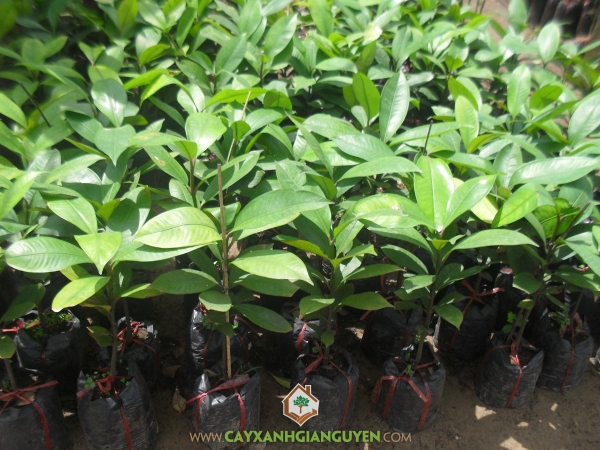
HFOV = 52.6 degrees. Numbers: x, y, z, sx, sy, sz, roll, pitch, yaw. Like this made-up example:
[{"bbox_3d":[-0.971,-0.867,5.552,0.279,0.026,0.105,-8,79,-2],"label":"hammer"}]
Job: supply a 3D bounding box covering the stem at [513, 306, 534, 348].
[{"bbox_3d":[0.539,0.247,1.455,0.012,0.126,0.012,8,27,-4],"label":"stem"}]

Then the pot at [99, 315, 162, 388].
[{"bbox_3d":[-0.387,0.292,1.389,0.132,0.125,0.132,2,26,-1],"label":"pot"}]

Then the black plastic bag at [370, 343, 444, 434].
[{"bbox_3d":[0.268,0.404,1.500,0.160,0.150,0.155,0,28,0],"label":"black plastic bag"}]

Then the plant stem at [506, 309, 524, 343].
[{"bbox_3d":[0.551,0.258,1.552,0.015,0.110,0.015,8,28,-4],"label":"plant stem"}]

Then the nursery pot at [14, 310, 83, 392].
[{"bbox_3d":[-0.669,0.338,1.620,0.165,0.150,0.165,0,28,0],"label":"nursery pot"}]

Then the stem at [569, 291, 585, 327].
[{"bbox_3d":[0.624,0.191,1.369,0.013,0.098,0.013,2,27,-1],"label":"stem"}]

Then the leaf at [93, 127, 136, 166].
[{"bbox_3d":[-0.407,-0.176,1.330,0.085,0.035,0.115,4,51,-2],"label":"leaf"}]

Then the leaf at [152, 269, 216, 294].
[{"bbox_3d":[-0.219,0.107,1.150,0.128,0.022,0.060,-2,41,-4],"label":"leaf"}]

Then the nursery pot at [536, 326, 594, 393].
[{"bbox_3d":[0.692,0.336,1.558,0.155,0.160,0.155,4,25,-2],"label":"nursery pot"}]

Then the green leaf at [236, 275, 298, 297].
[{"bbox_3d":[-0.065,0.120,1.220,0.135,0.030,0.060,13,33,3],"label":"green leaf"}]

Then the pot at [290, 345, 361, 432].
[{"bbox_3d":[0.048,0.340,1.274,0.138,0.114,0.138,0,26,0],"label":"pot"}]

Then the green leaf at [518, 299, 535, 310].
[{"bbox_3d":[0.468,0.164,1.252,0.035,0.009,0.024,-6,46,-8],"label":"green leaf"}]

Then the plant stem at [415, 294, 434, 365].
[{"bbox_3d":[0.280,0.236,1.366,0.013,0.183,0.013,6,25,-3],"label":"plant stem"}]

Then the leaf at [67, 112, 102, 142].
[{"bbox_3d":[-0.521,-0.235,1.480,0.125,0.030,0.060,12,37,14],"label":"leaf"}]

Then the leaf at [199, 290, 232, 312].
[{"bbox_3d":[-0.159,0.143,1.138,0.067,0.018,0.043,22,38,-26],"label":"leaf"}]

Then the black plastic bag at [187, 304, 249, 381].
[{"bbox_3d":[-0.188,0.272,1.413,0.135,0.130,0.135,2,26,-1],"label":"black plastic bag"}]

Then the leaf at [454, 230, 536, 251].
[{"bbox_3d":[0.363,0.033,1.145,0.165,0.030,0.055,0,31,-3],"label":"leaf"}]

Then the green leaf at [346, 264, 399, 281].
[{"bbox_3d":[0.156,0.103,1.320,0.135,0.030,0.050,-5,26,-19],"label":"green leaf"}]

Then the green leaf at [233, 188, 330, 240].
[{"bbox_3d":[-0.034,-0.021,1.109,0.191,0.030,0.075,-18,48,-9],"label":"green leaf"}]

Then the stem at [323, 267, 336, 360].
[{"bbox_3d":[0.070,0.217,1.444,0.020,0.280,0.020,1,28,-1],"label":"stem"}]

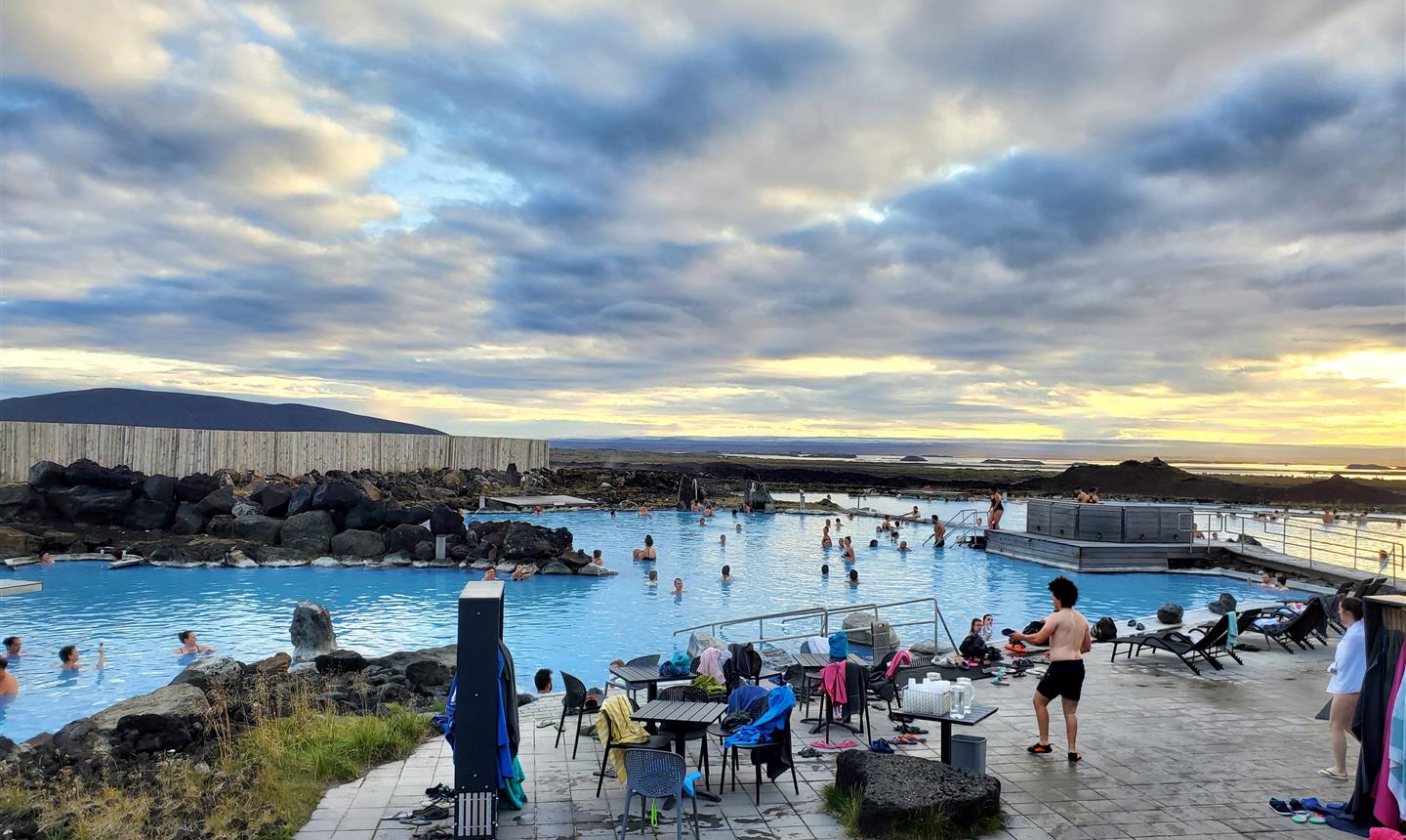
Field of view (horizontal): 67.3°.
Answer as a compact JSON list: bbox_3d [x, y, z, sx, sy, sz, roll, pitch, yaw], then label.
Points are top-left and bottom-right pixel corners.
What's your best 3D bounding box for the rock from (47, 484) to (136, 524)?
[{"bbox_3d":[-18.250,2.507,31.500,2.550,1.200,1.500,1,-2,-30],"label":"rock"}]

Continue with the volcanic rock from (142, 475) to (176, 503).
[{"bbox_3d":[-17.420,2.197,33.800,1.120,0.930,1.000,1,-2,-27],"label":"volcanic rock"}]

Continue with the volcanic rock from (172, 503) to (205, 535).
[{"bbox_3d":[-15.903,3.052,32.600,1.040,1.000,0.900,1,-2,-26],"label":"volcanic rock"}]

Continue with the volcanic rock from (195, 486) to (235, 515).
[{"bbox_3d":[-14.900,2.486,32.300,1.250,0.920,1.000,1,-2,-25],"label":"volcanic rock"}]

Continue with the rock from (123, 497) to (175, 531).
[{"bbox_3d":[-17.247,2.943,32.900,1.590,1.080,1.250,1,-2,-28],"label":"rock"}]

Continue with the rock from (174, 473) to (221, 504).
[{"bbox_3d":[-15.328,2.080,32.000,1.350,0.950,1.100,1,-2,-26],"label":"rock"}]

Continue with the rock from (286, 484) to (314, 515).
[{"bbox_3d":[-11.932,2.360,31.300,0.900,1.000,0.850,1,-2,-21],"label":"rock"}]

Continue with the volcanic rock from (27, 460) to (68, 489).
[{"bbox_3d":[-18.406,1.573,29.666,1.150,0.870,0.980,1,-2,-32],"label":"volcanic rock"}]

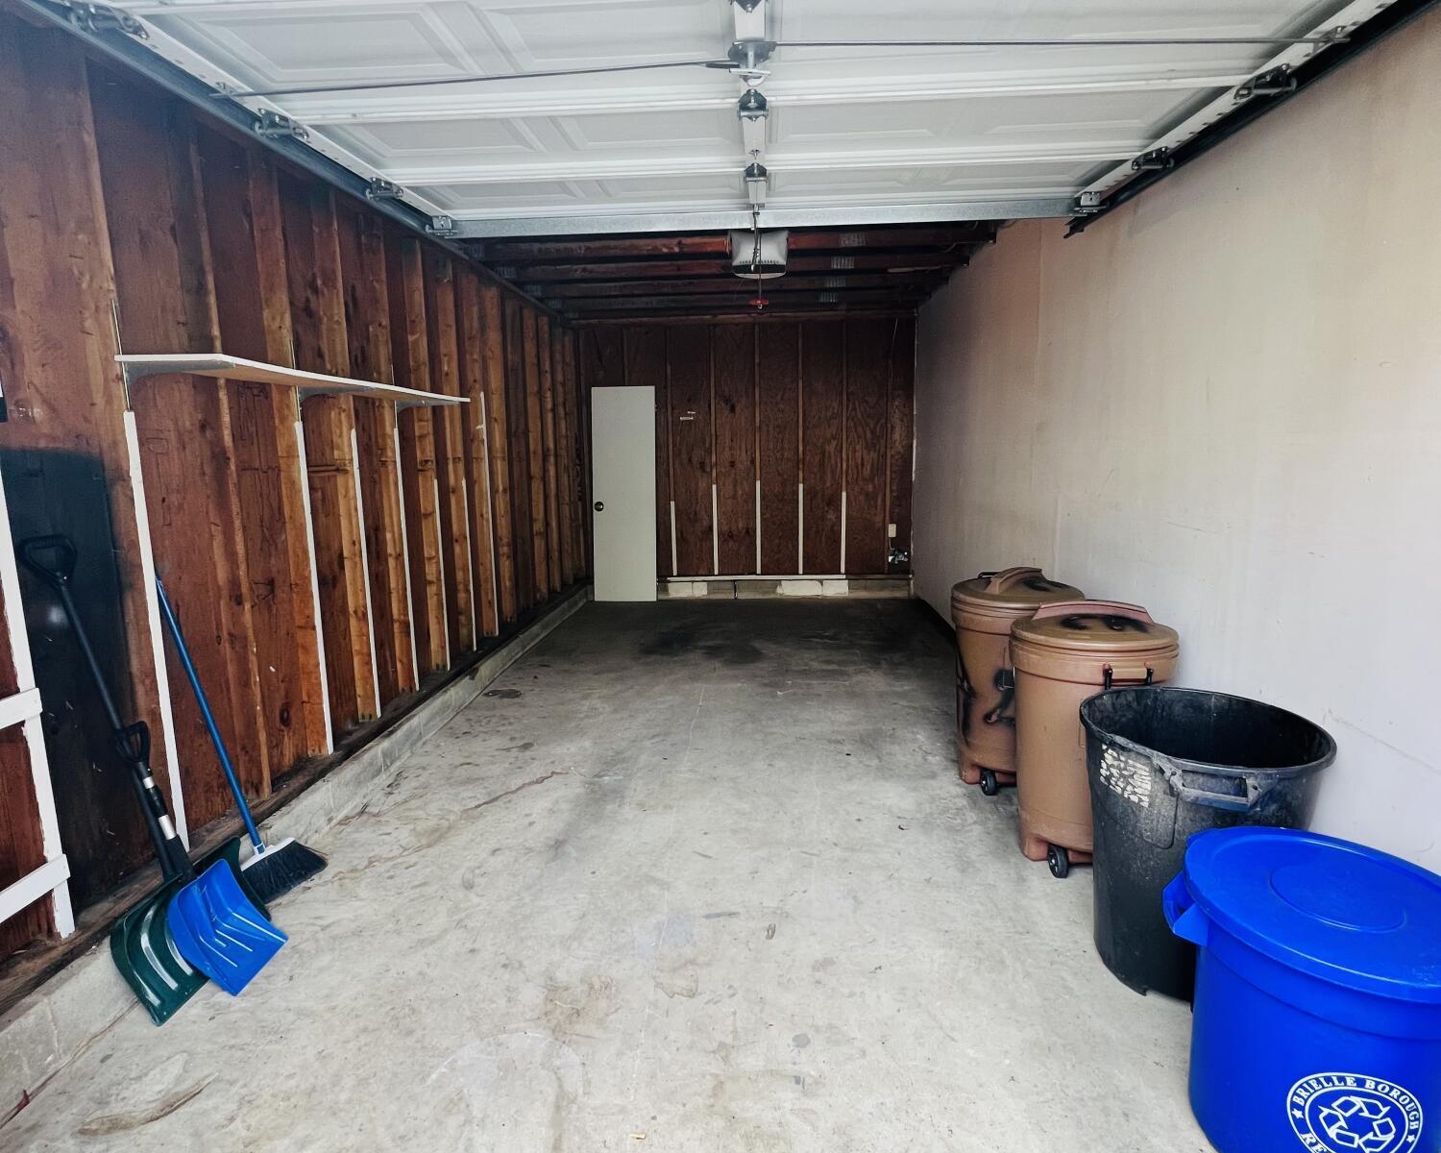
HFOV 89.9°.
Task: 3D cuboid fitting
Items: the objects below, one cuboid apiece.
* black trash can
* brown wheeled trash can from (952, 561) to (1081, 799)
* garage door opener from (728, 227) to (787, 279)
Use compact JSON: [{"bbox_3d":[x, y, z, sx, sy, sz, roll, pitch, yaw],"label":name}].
[{"bbox_3d":[1.254,0.717,1.946,0.560,0.690,0.580,0,9,3],"label":"black trash can"},{"bbox_3d":[1.226,0.426,3.061,0.540,0.900,0.550,0,9,3],"label":"brown wheeled trash can"},{"bbox_3d":[0.190,-1.586,3.522,0.270,0.200,0.360,0,9,3],"label":"garage door opener"}]

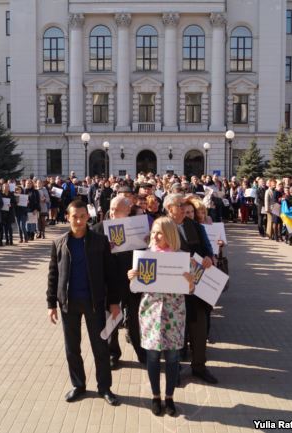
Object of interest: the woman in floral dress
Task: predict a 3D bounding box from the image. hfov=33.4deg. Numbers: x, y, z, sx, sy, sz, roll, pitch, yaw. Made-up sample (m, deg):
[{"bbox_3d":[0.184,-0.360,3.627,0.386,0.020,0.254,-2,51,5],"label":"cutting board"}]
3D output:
[{"bbox_3d":[0.134,0.815,3.982,0.540,1.624,0.460,0,5,0],"label":"woman in floral dress"}]

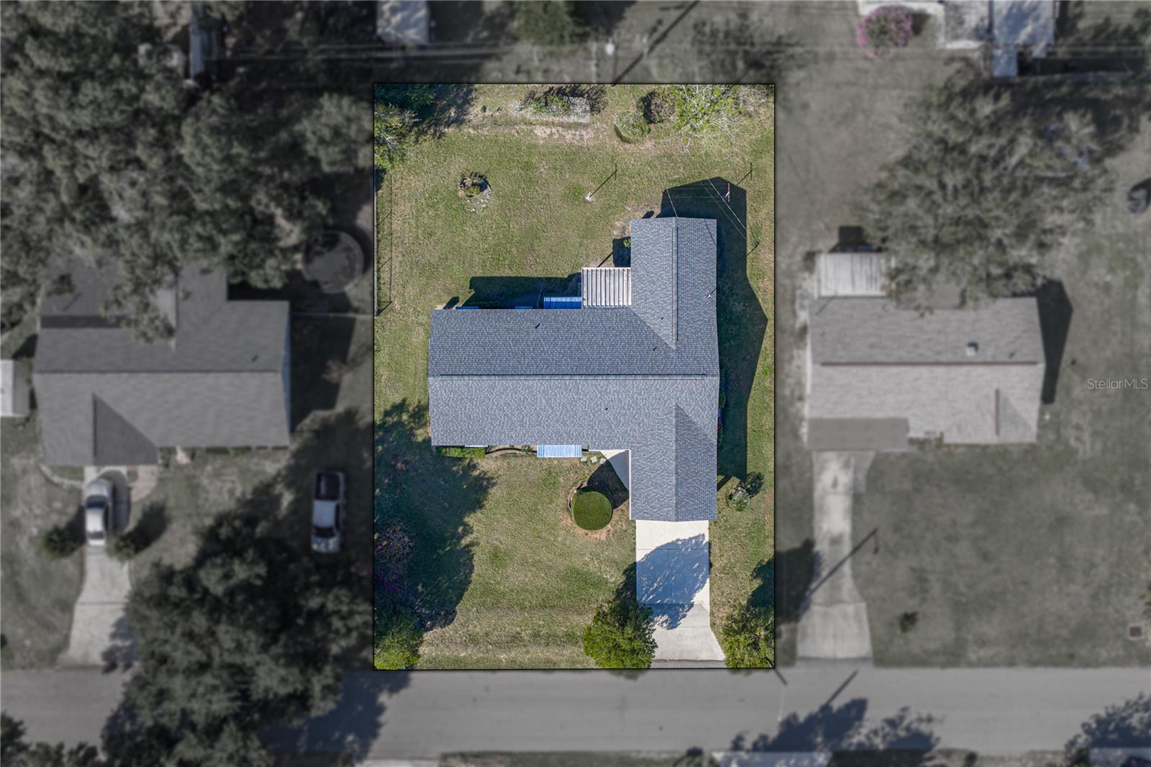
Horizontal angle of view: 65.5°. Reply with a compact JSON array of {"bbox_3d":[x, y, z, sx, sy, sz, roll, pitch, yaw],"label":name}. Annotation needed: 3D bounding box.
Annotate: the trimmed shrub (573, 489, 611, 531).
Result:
[{"bbox_3d":[1.180,8.850,63.200,2.800,2.500,2.800,0,90,0],"label":"trimmed shrub"}]

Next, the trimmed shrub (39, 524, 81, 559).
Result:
[{"bbox_3d":[-36.450,11.200,63.400,2.400,2.200,2.400,0,90,0],"label":"trimmed shrub"}]

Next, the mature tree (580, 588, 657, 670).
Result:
[{"bbox_3d":[3.100,17.050,61.400,4.900,6.200,5.100,0,90,0],"label":"mature tree"}]

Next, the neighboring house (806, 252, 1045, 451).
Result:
[{"bbox_3d":[23.900,-2.300,62.350,15.800,4.300,13.800,0,90,0],"label":"neighboring house"}]

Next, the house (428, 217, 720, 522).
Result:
[{"bbox_3d":[-0.080,-0.980,62.400,19.700,4.300,20.900,0,90,0],"label":"house"}]

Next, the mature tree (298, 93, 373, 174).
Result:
[{"bbox_3d":[-16.100,-17.000,60.800,5.400,7.200,5.400,0,90,0],"label":"mature tree"}]

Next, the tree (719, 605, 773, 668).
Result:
[{"bbox_3d":[11.950,17.200,61.600,4.300,5.800,4.500,0,90,0],"label":"tree"}]

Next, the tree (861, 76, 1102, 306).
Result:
[{"bbox_3d":[26.800,-12.800,59.200,14.800,10.400,14.400,0,90,0],"label":"tree"}]

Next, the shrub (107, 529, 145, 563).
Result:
[{"bbox_3d":[-31.750,11.450,63.400,2.300,2.200,2.300,0,90,0],"label":"shrub"}]

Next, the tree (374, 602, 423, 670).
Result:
[{"bbox_3d":[-12.500,17.400,61.900,3.900,5.200,4.100,0,90,0],"label":"tree"}]

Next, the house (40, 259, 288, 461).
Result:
[{"bbox_3d":[-28.300,-1.450,62.400,17.100,4.300,14.300,0,90,0],"label":"house"}]

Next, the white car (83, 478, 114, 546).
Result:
[{"bbox_3d":[-33.750,9.250,63.700,1.900,1.620,4.750,0,90,0],"label":"white car"}]

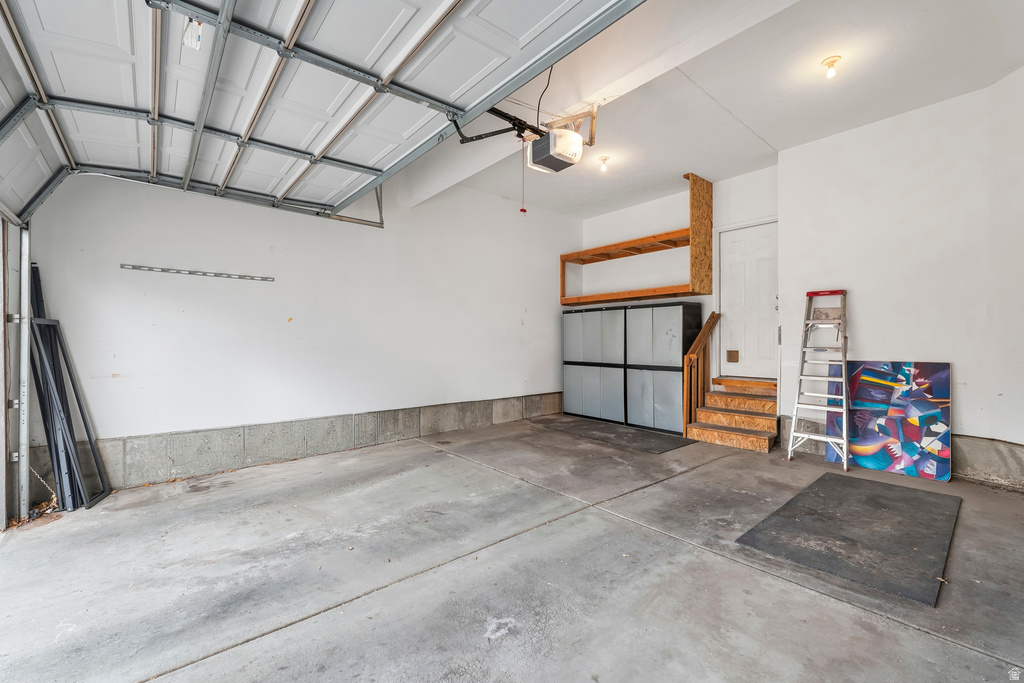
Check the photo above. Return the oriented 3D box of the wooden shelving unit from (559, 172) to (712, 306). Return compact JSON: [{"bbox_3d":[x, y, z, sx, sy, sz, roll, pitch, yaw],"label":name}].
[{"bbox_3d":[1.855,-1.445,6.293,0.720,1.630,2.280,0,0,-42],"label":"wooden shelving unit"}]

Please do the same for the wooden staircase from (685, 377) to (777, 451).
[{"bbox_3d":[2.859,0.877,5.085,0.830,0.750,0.960,0,0,-42],"label":"wooden staircase"}]

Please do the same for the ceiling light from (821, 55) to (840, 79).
[{"bbox_3d":[2.575,-2.205,3.213,0.125,0.160,0.125,0,0,-42],"label":"ceiling light"}]

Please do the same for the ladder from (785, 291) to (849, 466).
[{"bbox_3d":[3.268,0.377,4.184,0.200,1.830,0.490,17,-11,-41],"label":"ladder"}]

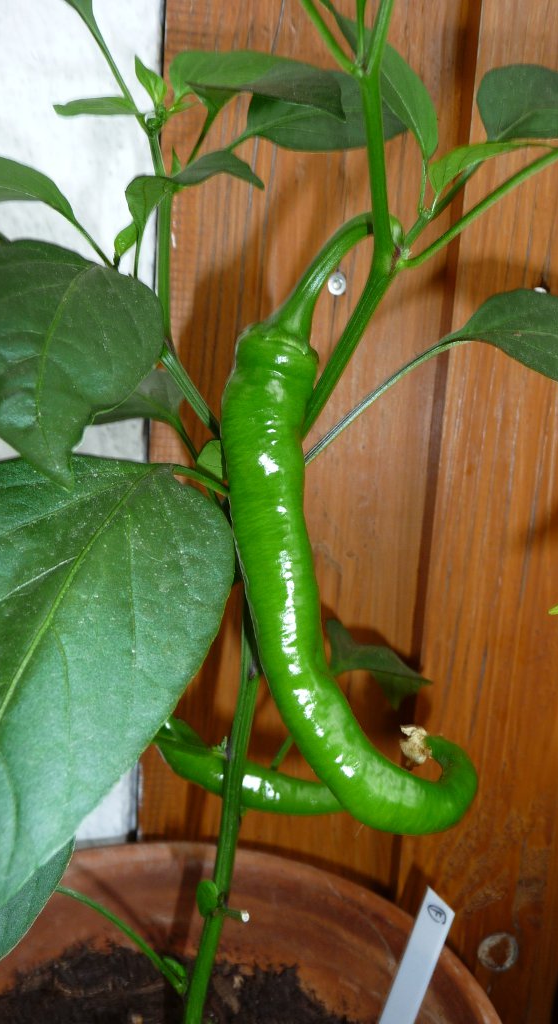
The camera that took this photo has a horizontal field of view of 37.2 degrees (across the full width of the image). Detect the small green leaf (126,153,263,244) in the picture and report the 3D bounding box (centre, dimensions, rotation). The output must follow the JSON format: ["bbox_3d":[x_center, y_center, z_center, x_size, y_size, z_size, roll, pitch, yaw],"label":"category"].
[{"bbox_3d":[-0.029,-0.106,0.280,0.045,0.029,0.022,3,10,0],"label":"small green leaf"}]

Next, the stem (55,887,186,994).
[{"bbox_3d":[-0.057,0.155,0.302,0.012,0.071,0.010,-43,24,-12],"label":"stem"}]

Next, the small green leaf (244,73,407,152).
[{"bbox_3d":[0.018,-0.157,0.325,0.062,0.029,0.022,3,10,0],"label":"small green leaf"}]

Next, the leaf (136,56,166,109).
[{"bbox_3d":[-0.043,-0.145,0.280,0.011,0.017,0.007,6,10,17],"label":"leaf"}]

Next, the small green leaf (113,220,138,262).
[{"bbox_3d":[-0.053,-0.093,0.285,0.008,0.013,0.007,3,10,0],"label":"small green leaf"}]

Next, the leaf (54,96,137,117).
[{"bbox_3d":[-0.062,-0.137,0.280,0.028,0.006,0.013,2,10,-6],"label":"leaf"}]

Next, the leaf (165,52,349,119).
[{"bbox_3d":[-0.008,-0.154,0.300,0.061,0.023,0.030,3,10,0],"label":"leaf"}]

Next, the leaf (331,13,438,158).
[{"bbox_3d":[0.034,-0.139,0.270,0.022,0.053,0.014,-32,0,-15],"label":"leaf"}]

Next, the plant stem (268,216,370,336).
[{"bbox_3d":[0.013,-0.073,0.250,0.016,0.046,0.014,29,-18,6],"label":"plant stem"}]

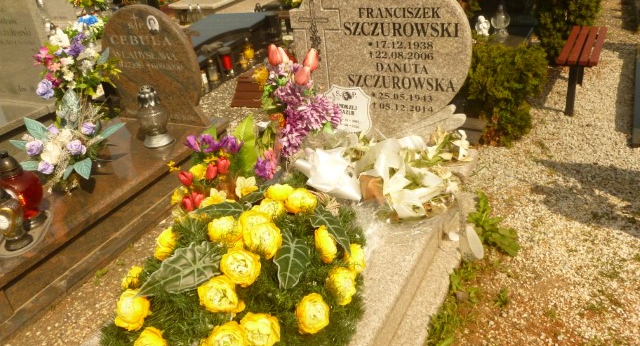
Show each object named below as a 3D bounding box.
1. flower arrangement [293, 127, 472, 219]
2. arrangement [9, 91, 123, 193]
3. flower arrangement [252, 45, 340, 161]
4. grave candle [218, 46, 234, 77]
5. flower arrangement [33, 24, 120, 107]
[{"bbox_3d":[0.287,-0.032,2.321,0.700,0.220,0.500,8,33,28],"label":"flower arrangement"},{"bbox_3d":[-1.146,-0.142,2.340,0.420,0.350,0.330,9,33,28],"label":"arrangement"},{"bbox_3d":[-0.094,-0.279,2.080,0.310,0.420,0.250,9,33,28],"label":"flower arrangement"},{"bbox_3d":[-0.710,-0.858,3.950,0.090,0.215,0.090,9,33,28],"label":"grave candle"},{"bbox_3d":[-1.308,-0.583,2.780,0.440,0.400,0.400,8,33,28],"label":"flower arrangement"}]

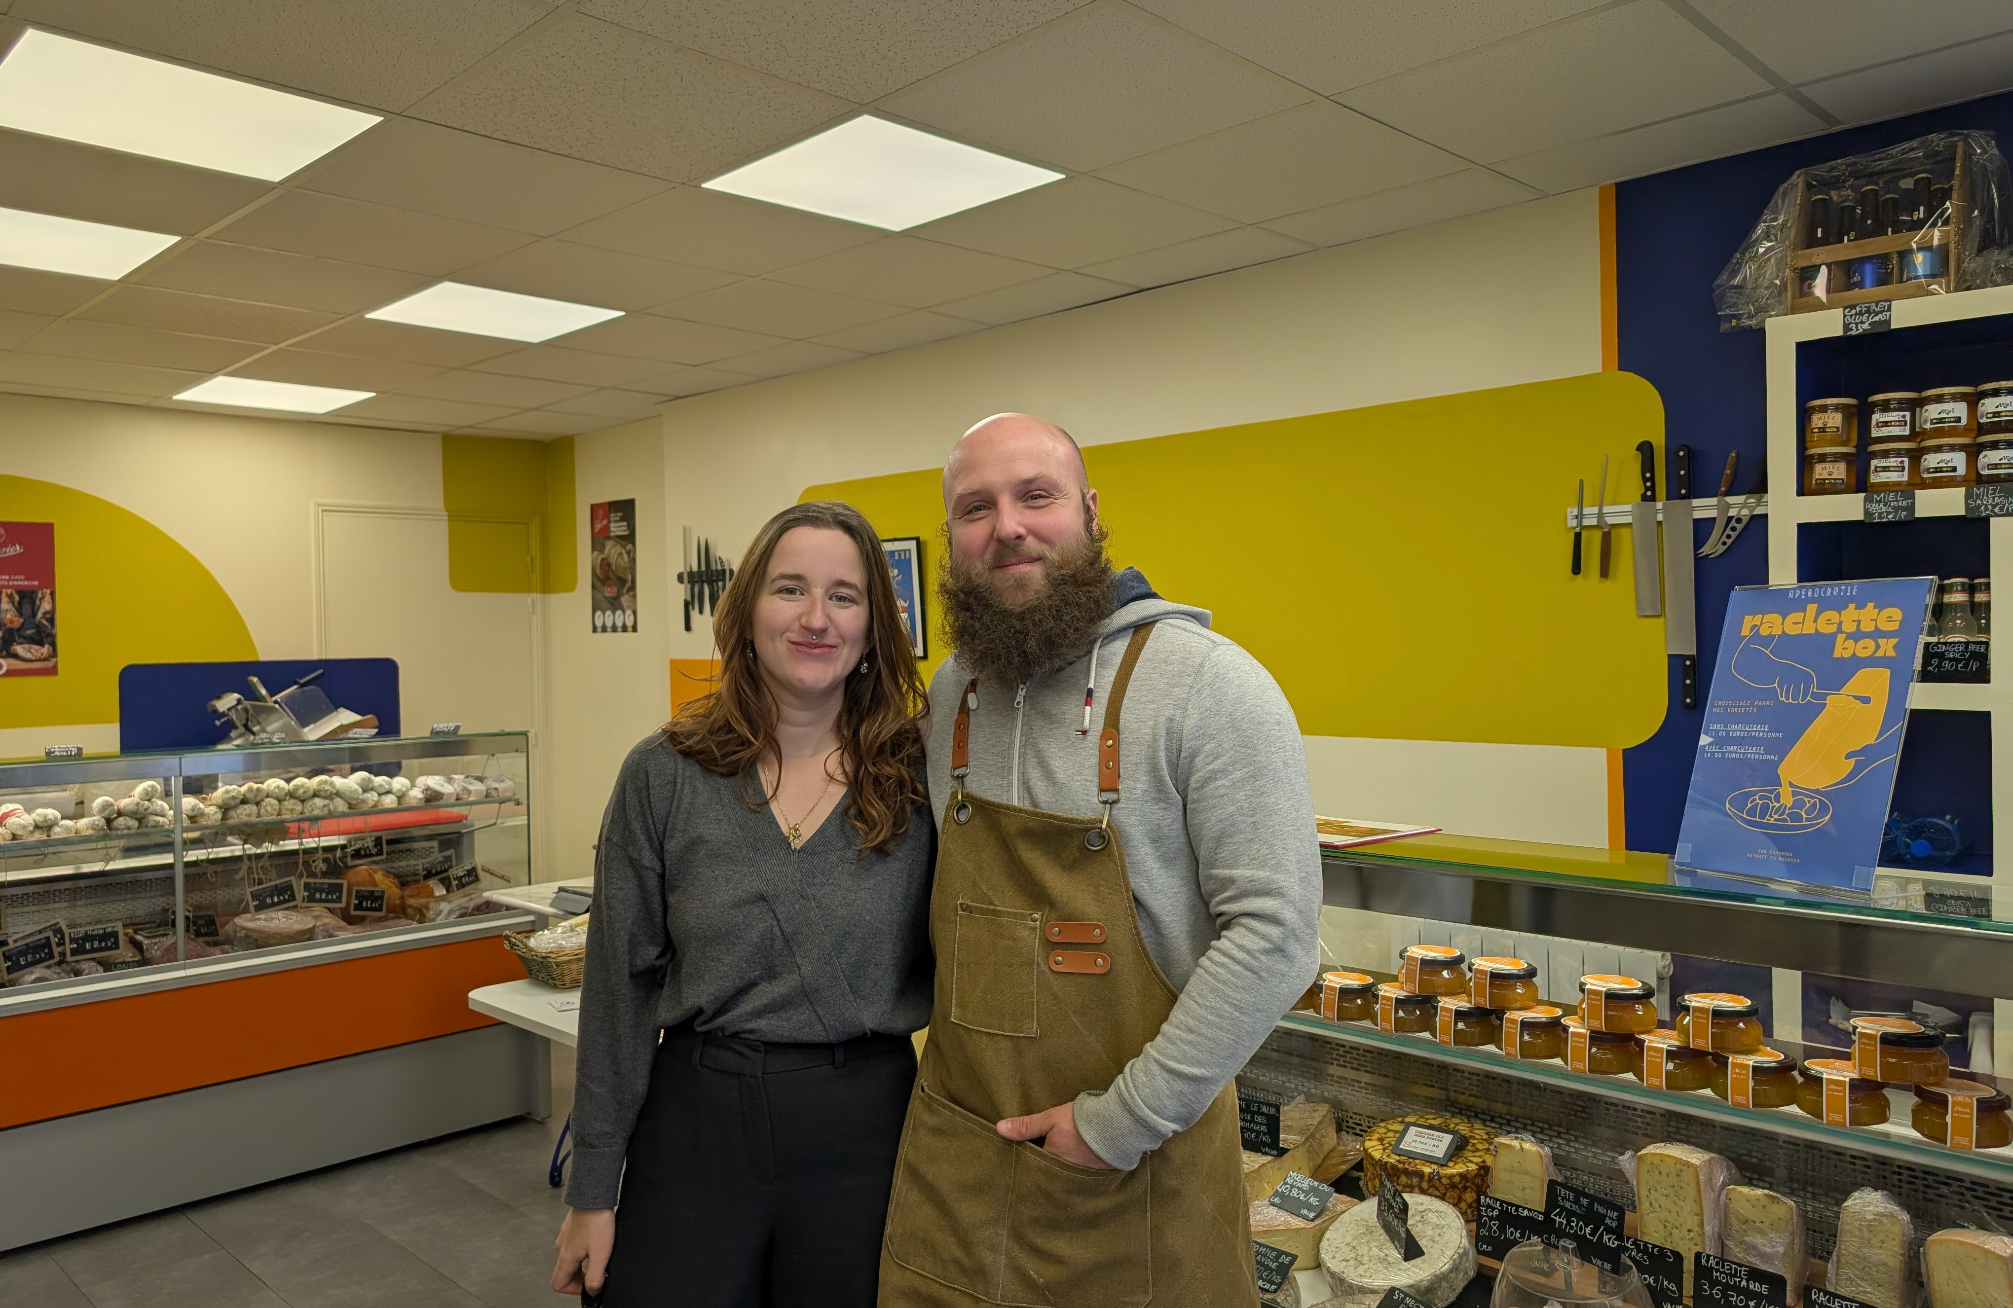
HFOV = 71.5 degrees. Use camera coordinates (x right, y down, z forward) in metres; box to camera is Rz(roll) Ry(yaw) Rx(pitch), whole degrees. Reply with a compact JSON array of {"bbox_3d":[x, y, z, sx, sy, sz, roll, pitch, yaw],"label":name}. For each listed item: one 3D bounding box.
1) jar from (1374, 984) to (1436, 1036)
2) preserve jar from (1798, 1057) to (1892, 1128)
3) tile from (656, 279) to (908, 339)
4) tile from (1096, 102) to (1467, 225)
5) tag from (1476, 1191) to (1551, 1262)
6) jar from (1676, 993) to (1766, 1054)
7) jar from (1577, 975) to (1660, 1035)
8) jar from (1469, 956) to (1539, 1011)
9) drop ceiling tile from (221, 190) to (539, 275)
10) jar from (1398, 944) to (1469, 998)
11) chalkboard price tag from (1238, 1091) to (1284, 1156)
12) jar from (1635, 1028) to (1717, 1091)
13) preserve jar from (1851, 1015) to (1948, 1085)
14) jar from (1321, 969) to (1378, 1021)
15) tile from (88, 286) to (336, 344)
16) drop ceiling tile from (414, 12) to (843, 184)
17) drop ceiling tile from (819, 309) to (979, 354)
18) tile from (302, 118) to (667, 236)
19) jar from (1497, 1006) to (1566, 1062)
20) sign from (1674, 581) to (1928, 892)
[{"bbox_3d":[0.472,0.419,1.656,0.075,0.046,0.075,-1,1,0],"label":"jar"},{"bbox_3d":[0.798,0.418,1.332,0.078,0.046,0.078,-1,1,0],"label":"preserve jar"},{"bbox_3d":[-0.703,-1.068,4.317,0.600,0.020,0.600,0,1,45],"label":"tile"},{"bbox_3d":[0.606,-1.073,3.075,0.600,0.020,0.600,0,1,45],"label":"tile"},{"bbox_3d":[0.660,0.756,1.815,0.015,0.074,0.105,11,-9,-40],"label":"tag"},{"bbox_3d":[0.723,0.374,1.416,0.078,0.046,0.078,-1,1,0],"label":"jar"},{"bbox_3d":[0.653,0.375,1.494,0.076,0.045,0.076,-1,1,0],"label":"jar"},{"bbox_3d":[0.563,0.374,1.584,0.075,0.046,0.075,-1,1,0],"label":"jar"},{"bbox_3d":[-1.532,-1.013,3.385,0.596,0.015,0.596,0,2,44],"label":"drop ceiling tile"},{"bbox_3d":[0.501,0.374,1.642,0.075,0.045,0.075,-1,1,0],"label":"jar"},{"bbox_3d":[0.346,0.642,1.930,0.097,0.075,0.030,0,2,44],"label":"chalkboard price tag"},{"bbox_3d":[0.685,0.417,1.436,0.076,0.045,0.076,-1,1,0],"label":"jar"},{"bbox_3d":[0.844,0.374,1.319,0.076,0.045,0.076,-1,1,0],"label":"preserve jar"},{"bbox_3d":[0.414,0.419,1.711,0.075,0.046,0.075,-1,1,0],"label":"jar"},{"bbox_3d":[-2.442,-1.037,4.274,0.600,0.020,0.600,0,1,45],"label":"tile"},{"bbox_3d":[-0.683,-1.006,2.552,0.597,0.020,0.597,0,2,44],"label":"drop ceiling tile"},{"bbox_3d":[-0.365,-1.062,4.608,0.596,0.015,0.342,0,2,44],"label":"drop ceiling tile"},{"bbox_3d":[-1.115,-1.012,2.983,0.598,0.018,0.598,0,1,44],"label":"tile"},{"bbox_3d":[0.577,0.417,1.544,0.076,0.045,0.076,-1,1,0],"label":"jar"},{"bbox_3d":[0.777,0.074,1.375,0.010,0.301,0.212,20,-9,-28],"label":"sign"}]

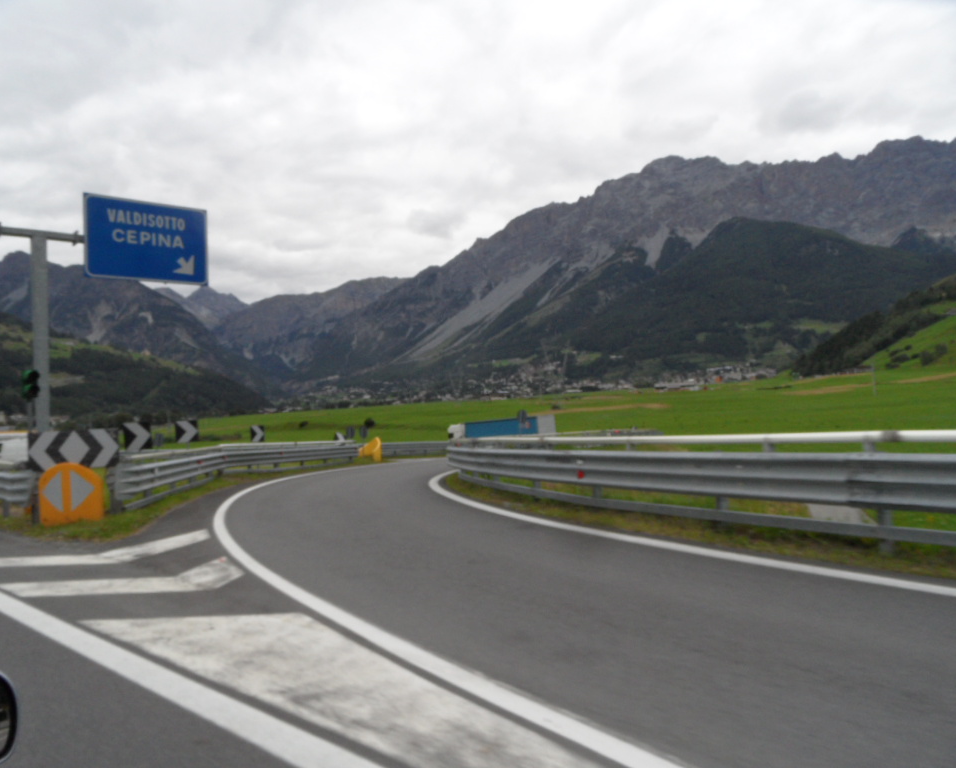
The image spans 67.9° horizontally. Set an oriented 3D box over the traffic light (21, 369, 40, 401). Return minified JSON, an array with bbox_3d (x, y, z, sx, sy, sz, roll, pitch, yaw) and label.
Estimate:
[{"bbox_3d":[-7.626,0.009,12.100,0.320,0.530,0.240,-4,-3,38],"label":"traffic light"}]

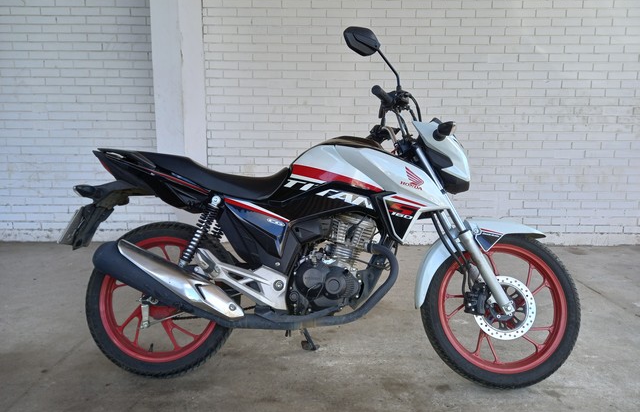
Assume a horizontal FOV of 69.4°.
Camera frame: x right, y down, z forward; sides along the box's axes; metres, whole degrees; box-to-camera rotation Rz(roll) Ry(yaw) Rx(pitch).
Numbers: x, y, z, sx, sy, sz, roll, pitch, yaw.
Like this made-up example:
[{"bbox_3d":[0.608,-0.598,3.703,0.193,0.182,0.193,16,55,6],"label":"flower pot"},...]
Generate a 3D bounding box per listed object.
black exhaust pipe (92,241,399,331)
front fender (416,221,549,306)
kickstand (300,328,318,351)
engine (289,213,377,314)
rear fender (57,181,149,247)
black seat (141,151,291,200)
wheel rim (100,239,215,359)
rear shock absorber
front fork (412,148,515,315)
[{"bbox_3d":[-0.255,0.298,1.692,1.100,0.320,0.250,1,-7,3],"label":"black exhaust pipe"},{"bbox_3d":[0.621,0.219,1.797,0.520,0.350,0.150,1,-9,0],"label":"front fender"},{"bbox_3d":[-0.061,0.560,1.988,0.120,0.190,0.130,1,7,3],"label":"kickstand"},{"bbox_3d":[0.046,0.236,1.824,0.370,0.420,0.310,1,-7,3],"label":"engine"},{"bbox_3d":[-0.844,0.039,1.897,0.350,0.280,0.220,1,-7,3],"label":"rear fender"},{"bbox_3d":[-0.426,-0.118,1.893,0.640,0.210,0.270,1,-7,3],"label":"black seat"},{"bbox_3d":[-0.626,0.368,1.845,0.486,0.486,0.095,1,-7,3],"label":"wheel rim"},{"bbox_3d":[-0.453,0.104,1.752,0.062,0.320,0.062,26,-5,6],"label":"rear shock absorber"},{"bbox_3d":[0.536,0.099,1.815,0.110,0.720,0.210,-28,-7,-4],"label":"front fork"}]

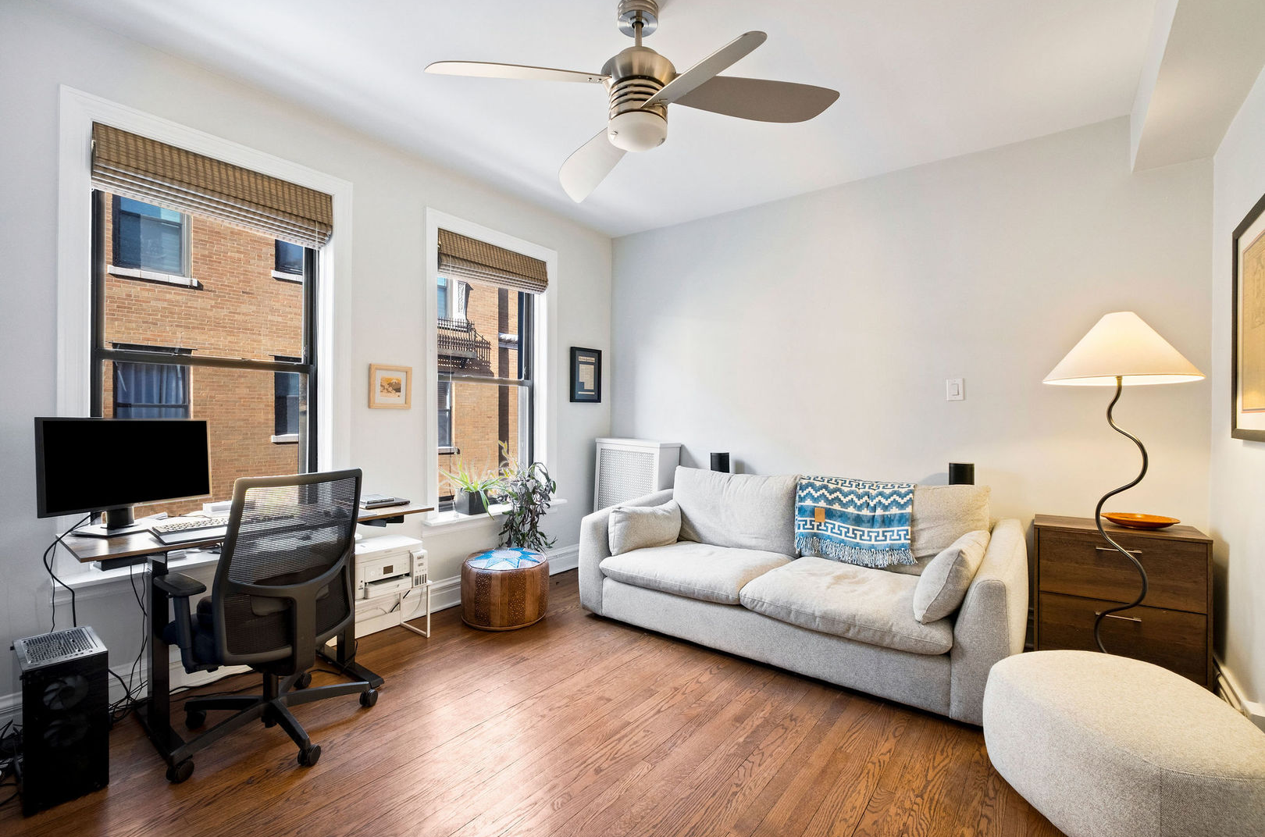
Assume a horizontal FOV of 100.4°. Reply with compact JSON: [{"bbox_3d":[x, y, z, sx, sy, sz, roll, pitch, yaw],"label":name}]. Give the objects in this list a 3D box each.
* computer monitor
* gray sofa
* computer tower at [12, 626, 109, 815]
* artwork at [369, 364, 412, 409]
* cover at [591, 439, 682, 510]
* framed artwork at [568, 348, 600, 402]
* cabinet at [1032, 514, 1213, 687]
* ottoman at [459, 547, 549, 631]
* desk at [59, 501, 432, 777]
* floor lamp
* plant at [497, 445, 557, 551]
[{"bbox_3d":[-2.120,0.222,2.194,0.210,0.447,0.613,0,0,14],"label":"computer monitor"},{"bbox_3d":[0.841,0.779,2.984,2.210,0.860,1.000,0,0,36],"label":"gray sofa"},{"bbox_3d":[-1.900,0.977,1.749,0.330,0.440,0.186,0,0,39],"label":"computer tower"},{"bbox_3d":[-1.394,-0.178,3.037,0.027,0.246,0.242,0,0,38],"label":"artwork"},{"bbox_3d":[0.029,0.698,4.215,0.620,1.015,0.270,0,0,35],"label":"cover"},{"bbox_3d":[-0.383,-0.347,4.299,0.027,0.437,0.360,0,0,38],"label":"framed artwork"},{"bbox_3d":[2.326,0.868,2.550,0.605,0.695,0.390,0,0,35],"label":"cabinet"},{"bbox_3d":[-0.782,1.022,3.224,0.515,0.360,0.515,0,0,-14],"label":"ottoman"},{"bbox_3d":[-1.596,0.823,2.311,0.605,0.750,1.210,0,0,38],"label":"desk"},{"bbox_3d":[2.067,0.379,2.250,0.500,1.670,0.500,0,0,43],"label":"floor lamp"},{"bbox_3d":[-0.721,0.567,3.627,0.420,0.790,0.360,0,0,-11],"label":"plant"}]

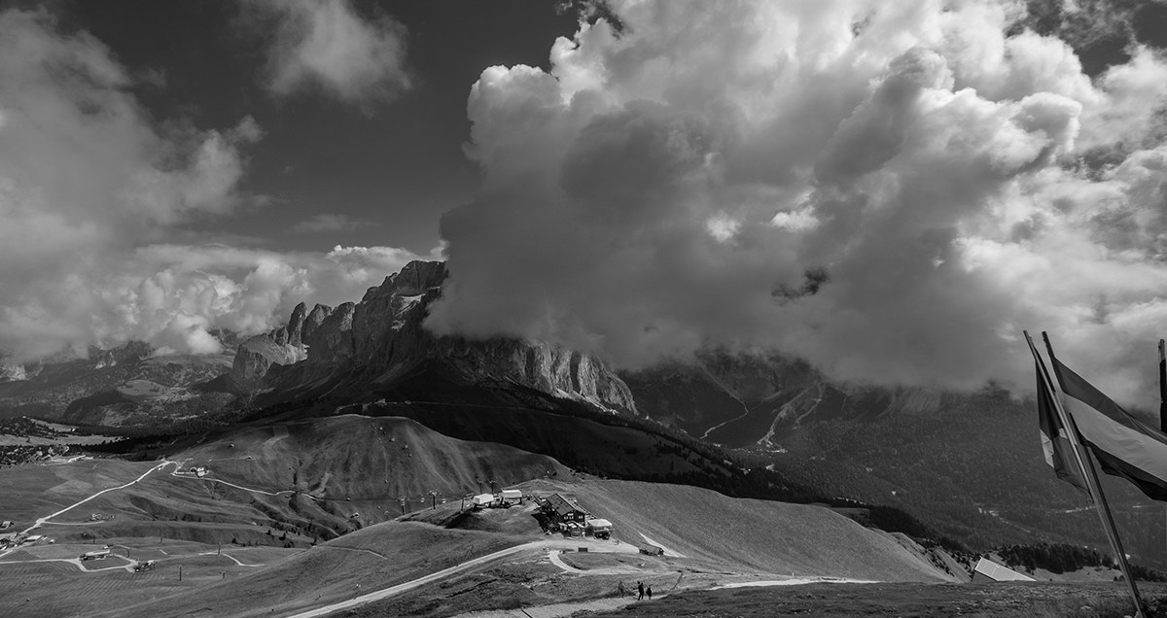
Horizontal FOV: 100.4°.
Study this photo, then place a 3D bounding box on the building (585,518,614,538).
[{"bbox_3d":[7.531,100.428,221.500,7.200,5.800,7.600,2,-5,-22],"label":"building"}]

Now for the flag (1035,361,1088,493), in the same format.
[{"bbox_3d":[5.898,1.458,6.000,0.450,1.500,0.300,-3,-6,34],"label":"flag"}]

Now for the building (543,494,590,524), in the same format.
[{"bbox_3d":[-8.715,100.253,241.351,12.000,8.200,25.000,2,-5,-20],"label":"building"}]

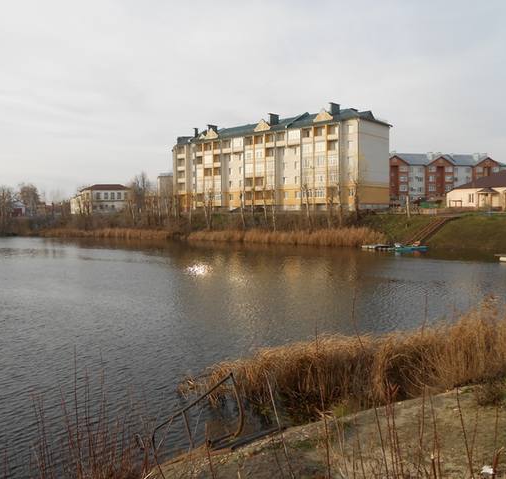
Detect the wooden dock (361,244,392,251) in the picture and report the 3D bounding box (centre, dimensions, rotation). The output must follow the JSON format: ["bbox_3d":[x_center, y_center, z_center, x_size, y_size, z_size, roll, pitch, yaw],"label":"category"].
[{"bbox_3d":[15.428,0.918,60.000,3.700,0.500,2.000,-1,4,-9],"label":"wooden dock"}]

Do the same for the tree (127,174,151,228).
[{"bbox_3d":[-21.268,-7.499,90.000,4.600,10.120,4.600,-1,4,0],"label":"tree"}]

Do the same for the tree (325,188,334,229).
[{"bbox_3d":[11.707,-4.744,73.500,1.350,6.120,1.350,-1,4,0],"label":"tree"}]

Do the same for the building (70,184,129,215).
[{"bbox_3d":[-51.600,-12.892,157.000,11.000,9.600,28.000,-3,4,-33],"label":"building"}]

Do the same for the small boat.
[{"bbox_3d":[18.751,0.875,57.000,4.000,0.950,1.500,-2,4,-22],"label":"small boat"}]

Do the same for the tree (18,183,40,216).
[{"bbox_3d":[-61.699,-11.000,132.000,6.100,9.340,6.100,-1,4,0],"label":"tree"}]

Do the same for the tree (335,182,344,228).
[{"bbox_3d":[13.507,-5.466,75.000,1.400,6.870,1.400,-1,4,0],"label":"tree"}]

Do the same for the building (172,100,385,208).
[{"bbox_3d":[3.900,-16.804,109.000,53.000,20.500,13.500,3,5,42],"label":"building"}]

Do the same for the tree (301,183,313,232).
[{"bbox_3d":[8.283,-5.016,73.000,1.900,7.300,1.900,-1,4,0],"label":"tree"}]

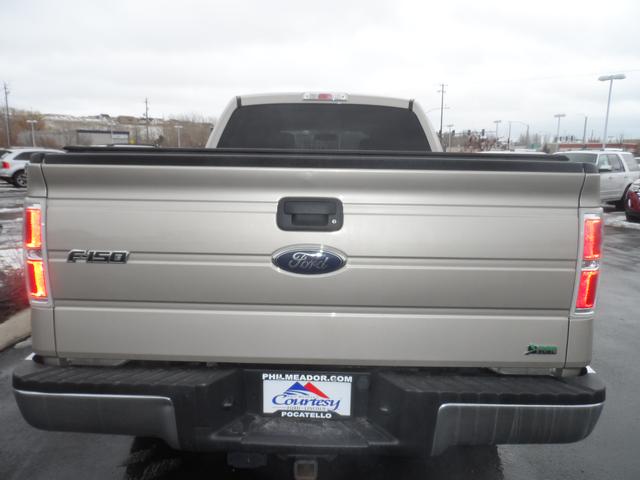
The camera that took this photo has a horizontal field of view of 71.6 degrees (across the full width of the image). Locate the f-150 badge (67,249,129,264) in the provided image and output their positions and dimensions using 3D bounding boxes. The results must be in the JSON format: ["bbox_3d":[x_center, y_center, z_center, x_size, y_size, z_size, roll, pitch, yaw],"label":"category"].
[{"bbox_3d":[-0.744,0.055,1.485,0.205,0.047,0.012,1,9,1],"label":"f-150 badge"}]

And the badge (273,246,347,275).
[{"bbox_3d":[-0.033,0.068,1.475,0.246,0.107,0.020,1,9,1],"label":"badge"}]

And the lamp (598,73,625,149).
[{"bbox_3d":[18.350,-6.655,28.582,0.420,7.600,1.550,-8,12,-43],"label":"lamp"}]

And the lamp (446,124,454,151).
[{"bbox_3d":[19.440,-13.071,66.951,1.200,8.300,0.400,6,10,29],"label":"lamp"}]

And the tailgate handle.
[{"bbox_3d":[-0.032,-0.087,1.455,0.222,0.112,0.045,1,9,1],"label":"tailgate handle"}]

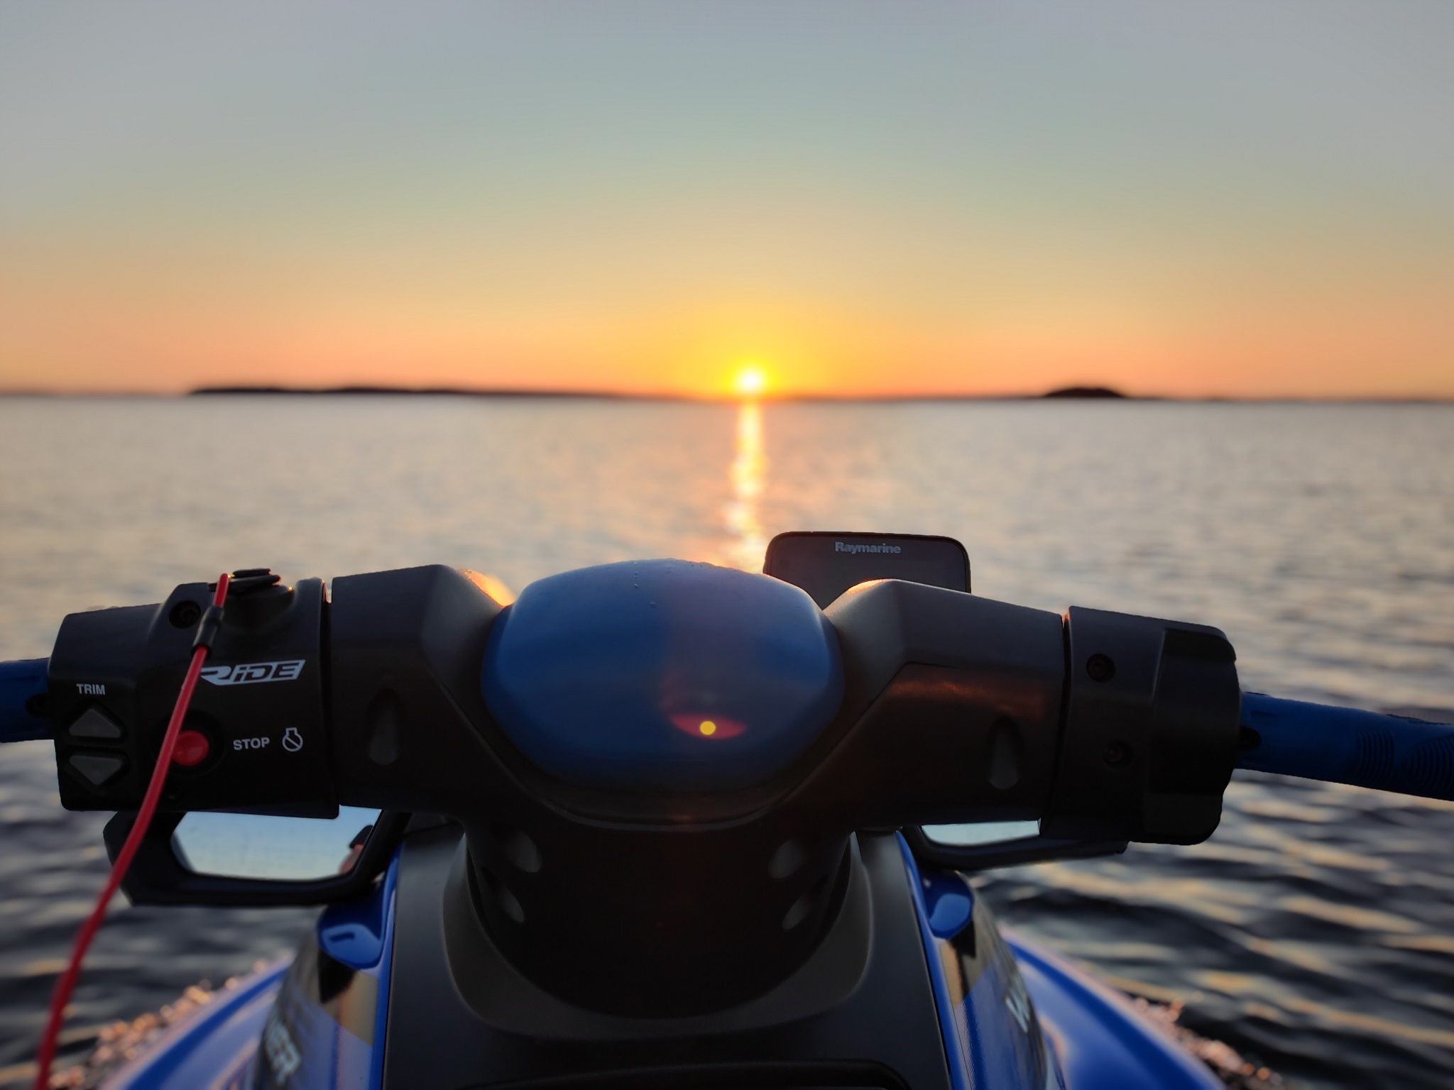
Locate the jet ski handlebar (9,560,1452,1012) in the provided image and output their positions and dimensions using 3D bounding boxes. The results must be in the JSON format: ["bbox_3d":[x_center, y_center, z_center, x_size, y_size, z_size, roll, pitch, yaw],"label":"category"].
[{"bbox_3d":[-0.026,0.110,0.535,0.770,0.220,0.230,1,7,-3],"label":"jet ski handlebar"}]

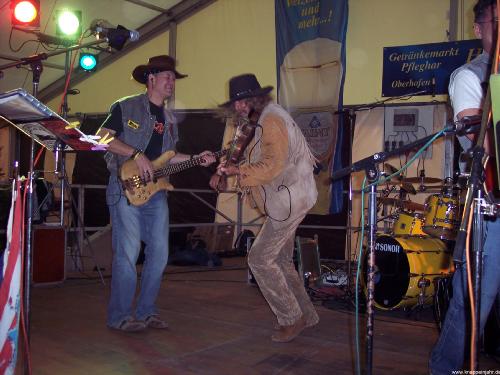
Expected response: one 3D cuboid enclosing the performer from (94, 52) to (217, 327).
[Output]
[{"bbox_3d":[-0.620,0.030,3.780,0.760,1.820,0.580,2,-1,-43],"label":"performer"}]

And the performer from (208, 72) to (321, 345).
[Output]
[{"bbox_3d":[0.090,0.110,3.600,0.660,1.700,0.550,2,-1,-20],"label":"performer"}]

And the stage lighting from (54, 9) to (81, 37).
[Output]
[{"bbox_3d":[-1.760,-1.590,5.430,0.250,0.270,0.320,2,13,-18],"label":"stage lighting"}]

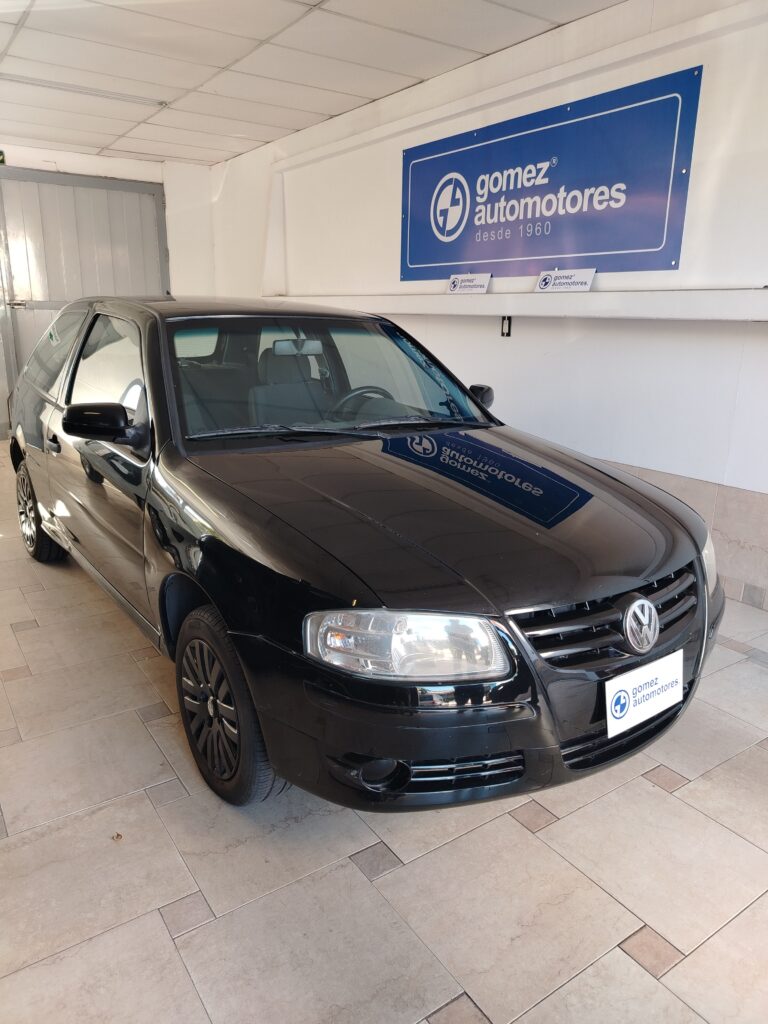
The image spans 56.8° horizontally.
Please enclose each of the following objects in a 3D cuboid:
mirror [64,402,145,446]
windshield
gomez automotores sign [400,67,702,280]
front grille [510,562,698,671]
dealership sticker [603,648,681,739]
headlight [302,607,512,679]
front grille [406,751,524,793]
[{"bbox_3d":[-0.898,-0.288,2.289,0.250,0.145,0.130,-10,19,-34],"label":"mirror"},{"bbox_3d":[-0.229,-0.544,2.695,1.300,0.120,0.660,-10,55,-34],"label":"windshield"},{"bbox_3d":[0.804,-1.901,4.314,0.020,0.900,2.300,-10,19,-34],"label":"gomez automotores sign"},{"bbox_3d":[0.581,0.258,1.724,0.690,0.170,0.120,-10,12,-34],"label":"front grille"},{"bbox_3d":[0.628,0.431,1.702,0.303,0.136,0.010,-10,10,-34],"label":"dealership sticker"},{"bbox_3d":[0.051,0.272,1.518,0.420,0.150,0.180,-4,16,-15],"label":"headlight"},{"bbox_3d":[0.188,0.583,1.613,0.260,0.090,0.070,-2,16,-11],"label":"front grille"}]

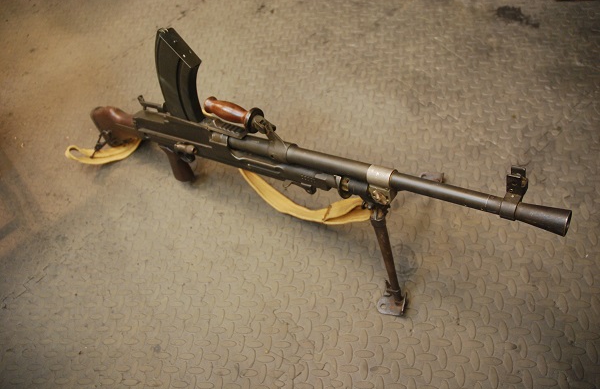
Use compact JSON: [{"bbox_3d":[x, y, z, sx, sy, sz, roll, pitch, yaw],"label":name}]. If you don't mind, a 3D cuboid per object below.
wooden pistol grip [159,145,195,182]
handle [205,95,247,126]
[{"bbox_3d":[-0.291,-0.072,1.084,0.070,0.095,0.034,17,48,34],"label":"wooden pistol grip"},{"bbox_3d":[-0.136,-0.156,0.845,0.101,0.036,0.036,23,52,27],"label":"handle"}]

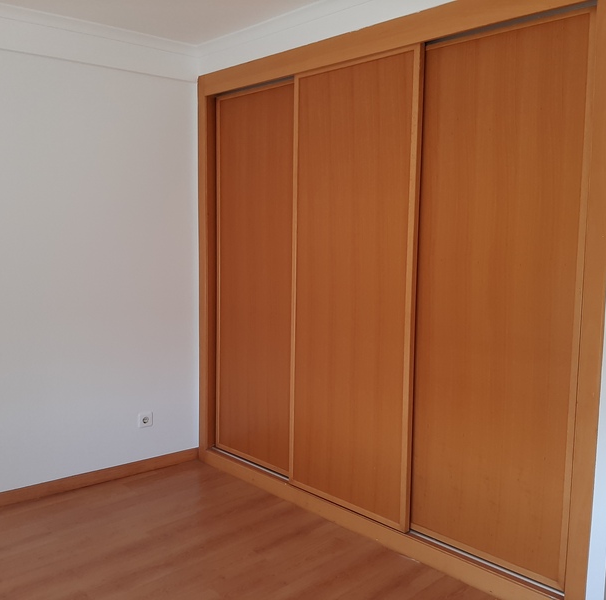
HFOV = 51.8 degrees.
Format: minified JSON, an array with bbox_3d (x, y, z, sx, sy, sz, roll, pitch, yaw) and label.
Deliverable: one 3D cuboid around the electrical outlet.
[{"bbox_3d":[-0.897,0.689,3.572,0.083,0.083,0.013,-4,8,-38],"label":"electrical outlet"}]

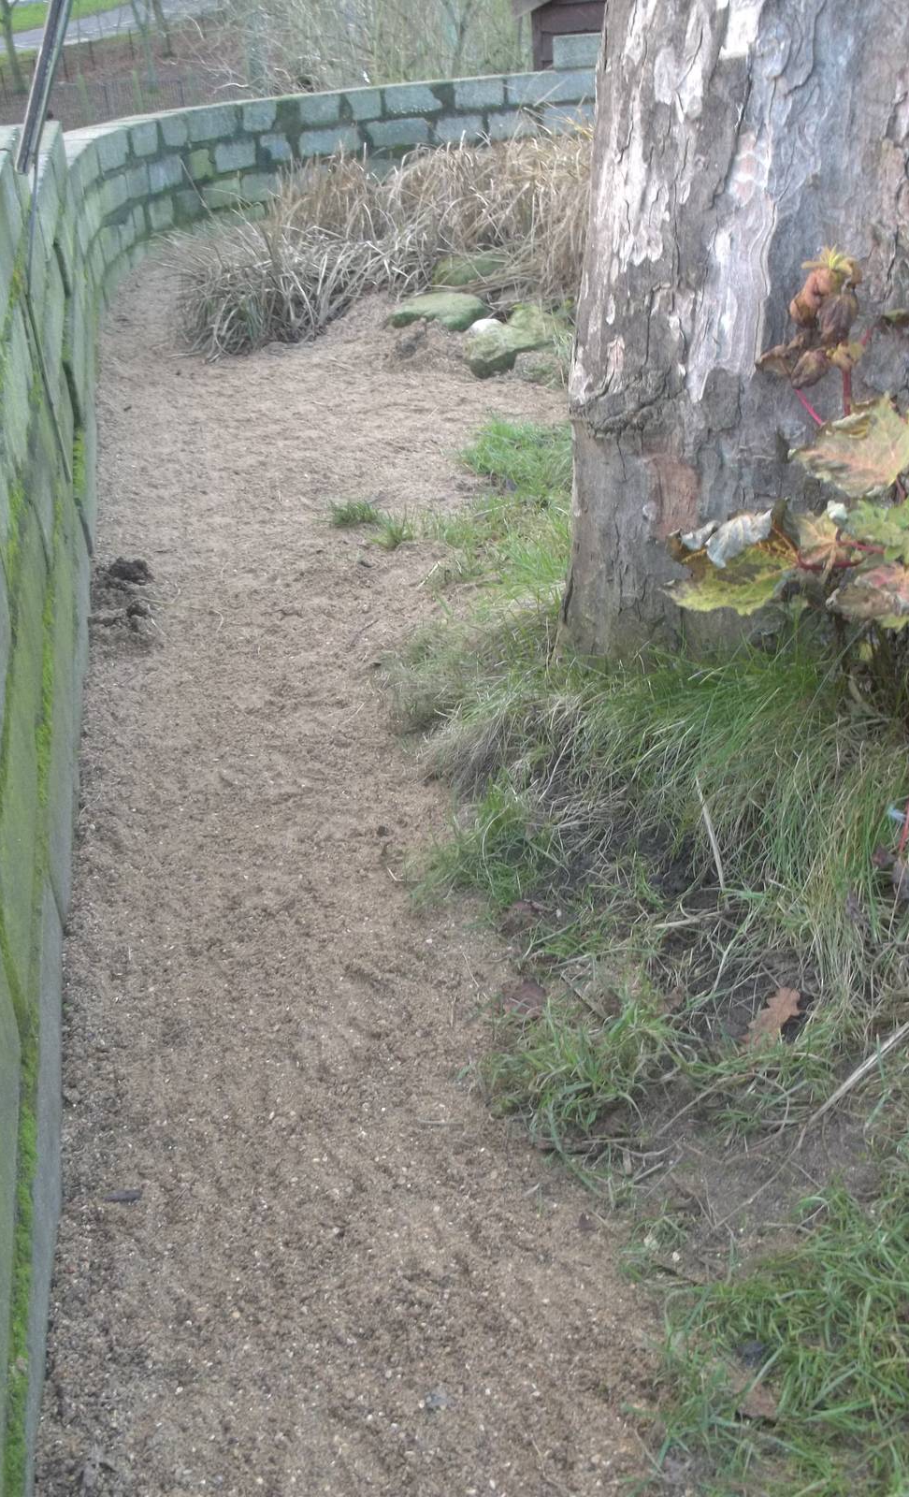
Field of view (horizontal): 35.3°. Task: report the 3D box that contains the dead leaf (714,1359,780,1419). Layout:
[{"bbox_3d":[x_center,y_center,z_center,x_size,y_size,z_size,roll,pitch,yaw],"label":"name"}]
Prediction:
[{"bbox_3d":[0.312,0.683,1.520,0.060,0.020,0.085,-24,36,-32],"label":"dead leaf"}]

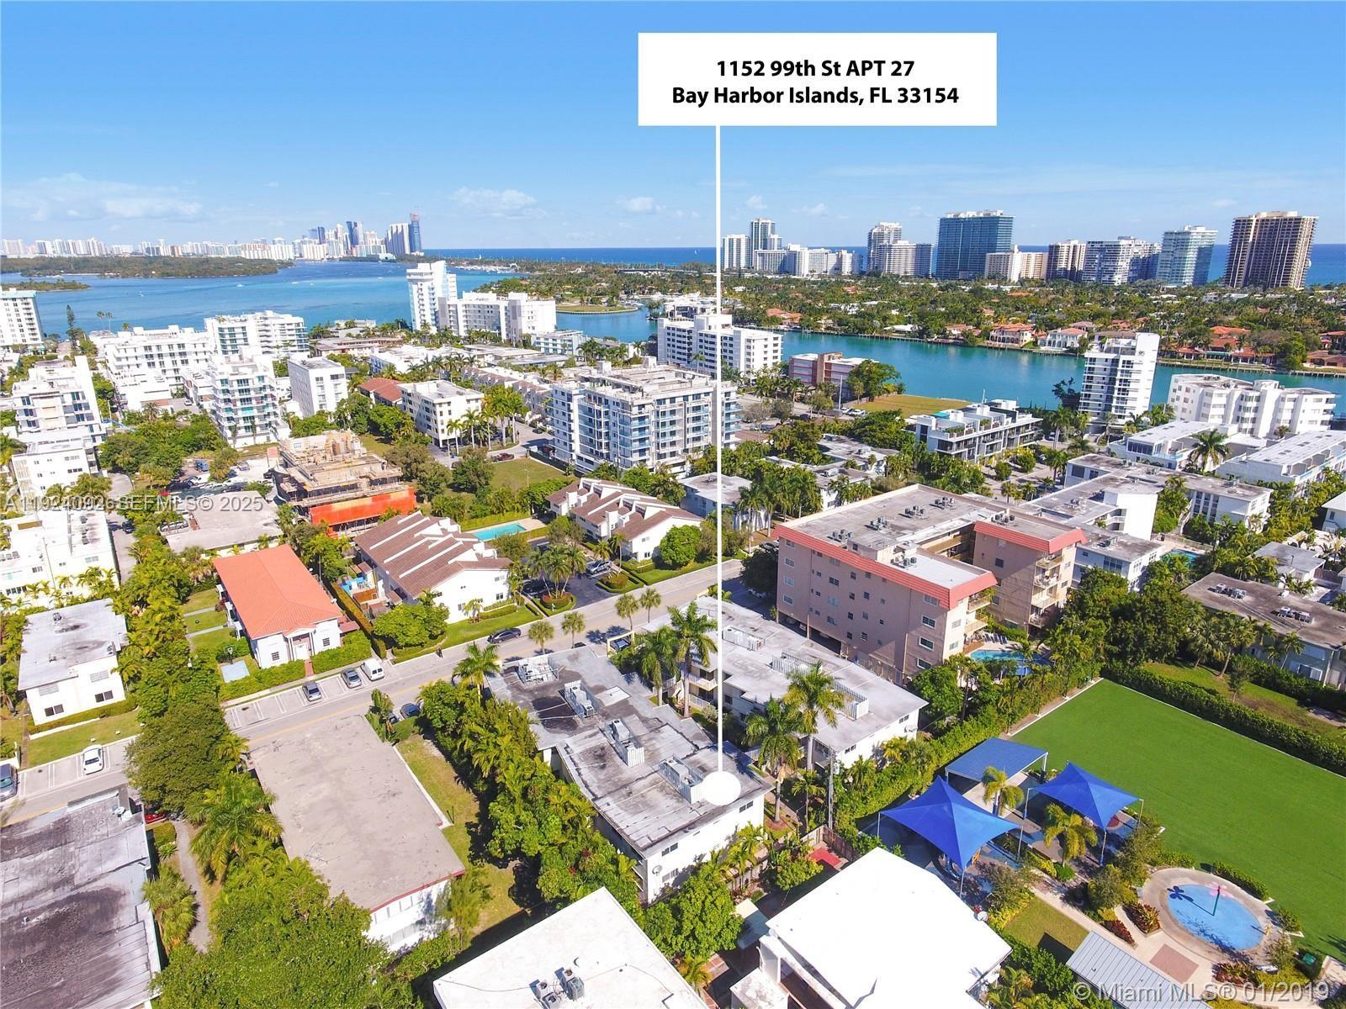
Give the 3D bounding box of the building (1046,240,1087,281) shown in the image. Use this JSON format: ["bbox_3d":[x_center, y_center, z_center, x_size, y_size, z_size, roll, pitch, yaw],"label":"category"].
[{"bbox_3d":[505.113,-308.804,1001.547,44.389,59.522,18.159,-9,20,-25],"label":"building"}]

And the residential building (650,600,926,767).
[{"bbox_3d":[13.031,22.293,102.279,15.880,5.820,36.870,-14,23,-34],"label":"residential building"}]

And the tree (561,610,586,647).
[{"bbox_3d":[-14.866,18.574,114.604,3.632,6.255,3.632,0,18,0],"label":"tree"}]

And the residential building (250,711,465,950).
[{"bbox_3d":[-31.132,31.828,75.216,11.703,6.255,29.055,-14,23,-34],"label":"residential building"}]

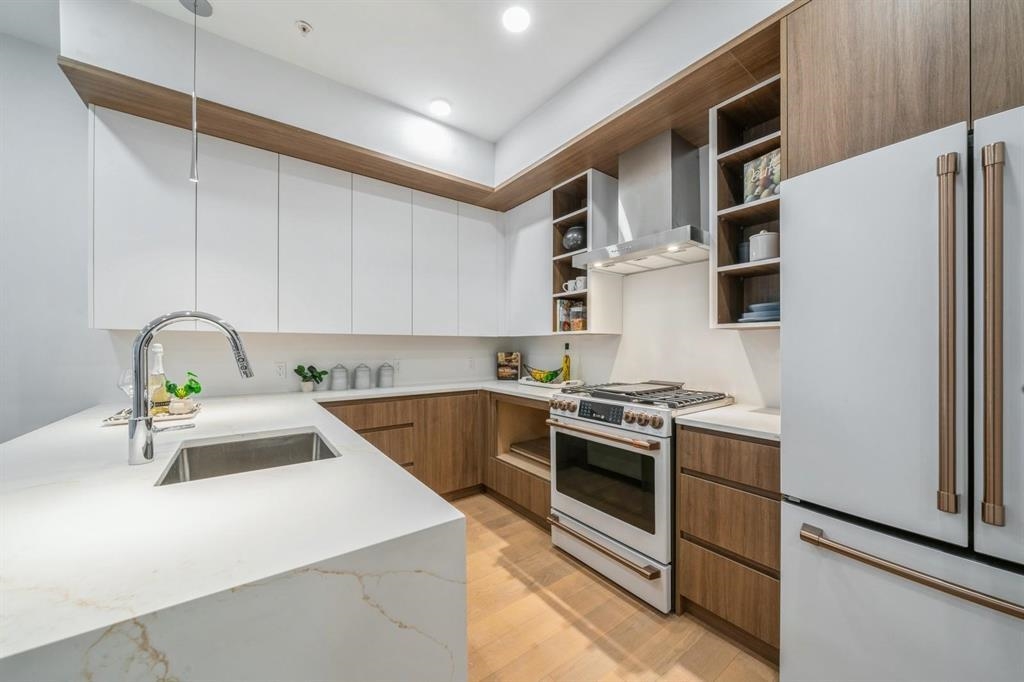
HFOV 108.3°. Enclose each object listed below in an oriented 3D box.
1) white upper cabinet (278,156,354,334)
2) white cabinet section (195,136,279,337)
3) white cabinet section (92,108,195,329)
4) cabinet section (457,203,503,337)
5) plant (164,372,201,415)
[{"bbox_3d":[-1.374,-0.610,2.550,0.434,1.118,0.320,1,0,-37],"label":"white upper cabinet"},{"bbox_3d":[-1.666,-0.593,2.263,0.380,1.084,0.335,0,-1,-37],"label":"white cabinet section"},{"bbox_3d":[-1.971,-0.598,2.036,0.380,1.084,0.335,0,-1,-37],"label":"white cabinet section"},{"bbox_3d":[-0.350,-0.572,3.244,0.450,1.084,0.335,0,-1,-37],"label":"cabinet section"},{"bbox_3d":[-1.536,0.232,1.724,0.140,0.197,0.135,1,0,-37],"label":"plant"}]

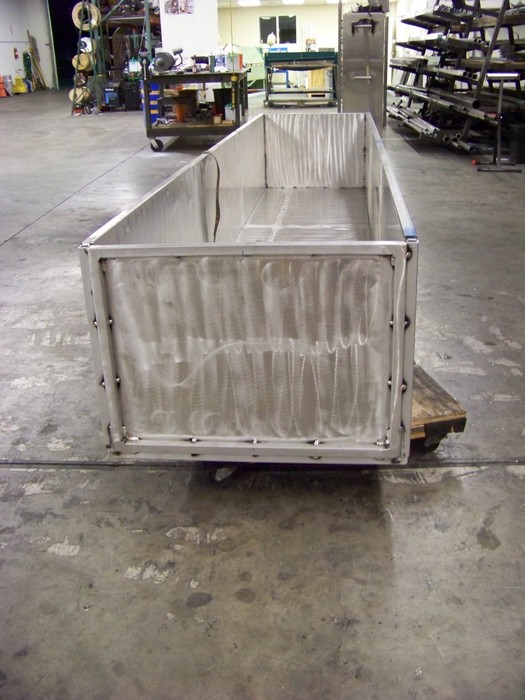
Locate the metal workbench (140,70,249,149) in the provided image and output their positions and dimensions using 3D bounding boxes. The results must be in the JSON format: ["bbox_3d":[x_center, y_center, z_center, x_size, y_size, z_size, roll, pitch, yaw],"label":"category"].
[{"bbox_3d":[-0.844,-3.459,10.367,1.220,0.930,2.400,-1,23,1],"label":"metal workbench"}]

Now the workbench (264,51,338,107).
[{"bbox_3d":[0.842,-5.875,15.813,1.590,1.080,0.720,-1,23,1],"label":"workbench"}]

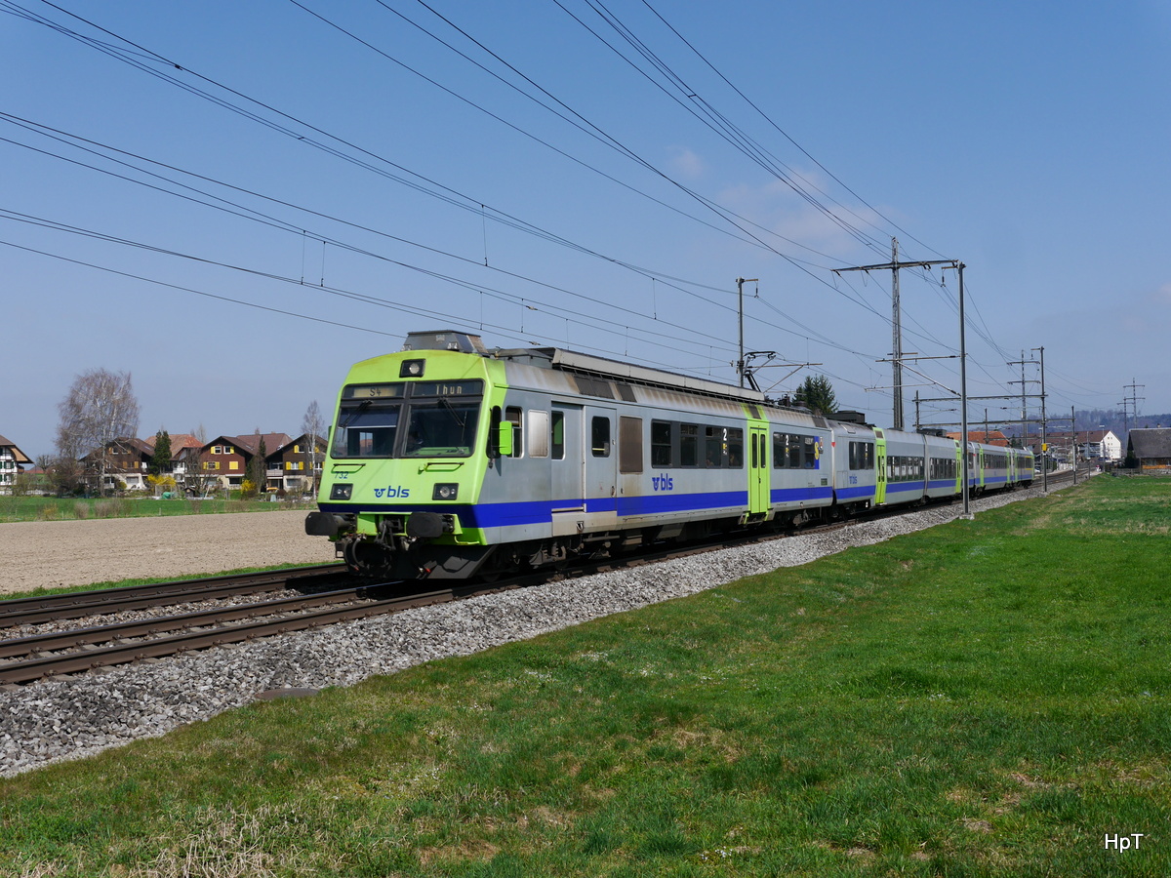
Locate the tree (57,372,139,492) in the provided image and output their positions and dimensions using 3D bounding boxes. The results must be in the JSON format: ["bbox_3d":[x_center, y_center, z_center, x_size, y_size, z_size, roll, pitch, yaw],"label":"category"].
[{"bbox_3d":[-81.145,-1.088,214.000,13.870,21.200,13.450,0,-2,-21],"label":"tree"}]

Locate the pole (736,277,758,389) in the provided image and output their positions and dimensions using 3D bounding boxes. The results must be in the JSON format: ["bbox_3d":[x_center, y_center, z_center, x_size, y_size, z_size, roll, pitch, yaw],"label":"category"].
[{"bbox_3d":[7.820,-1.981,61.449,1.090,11.550,0.350,-1,-2,23],"label":"pole"}]

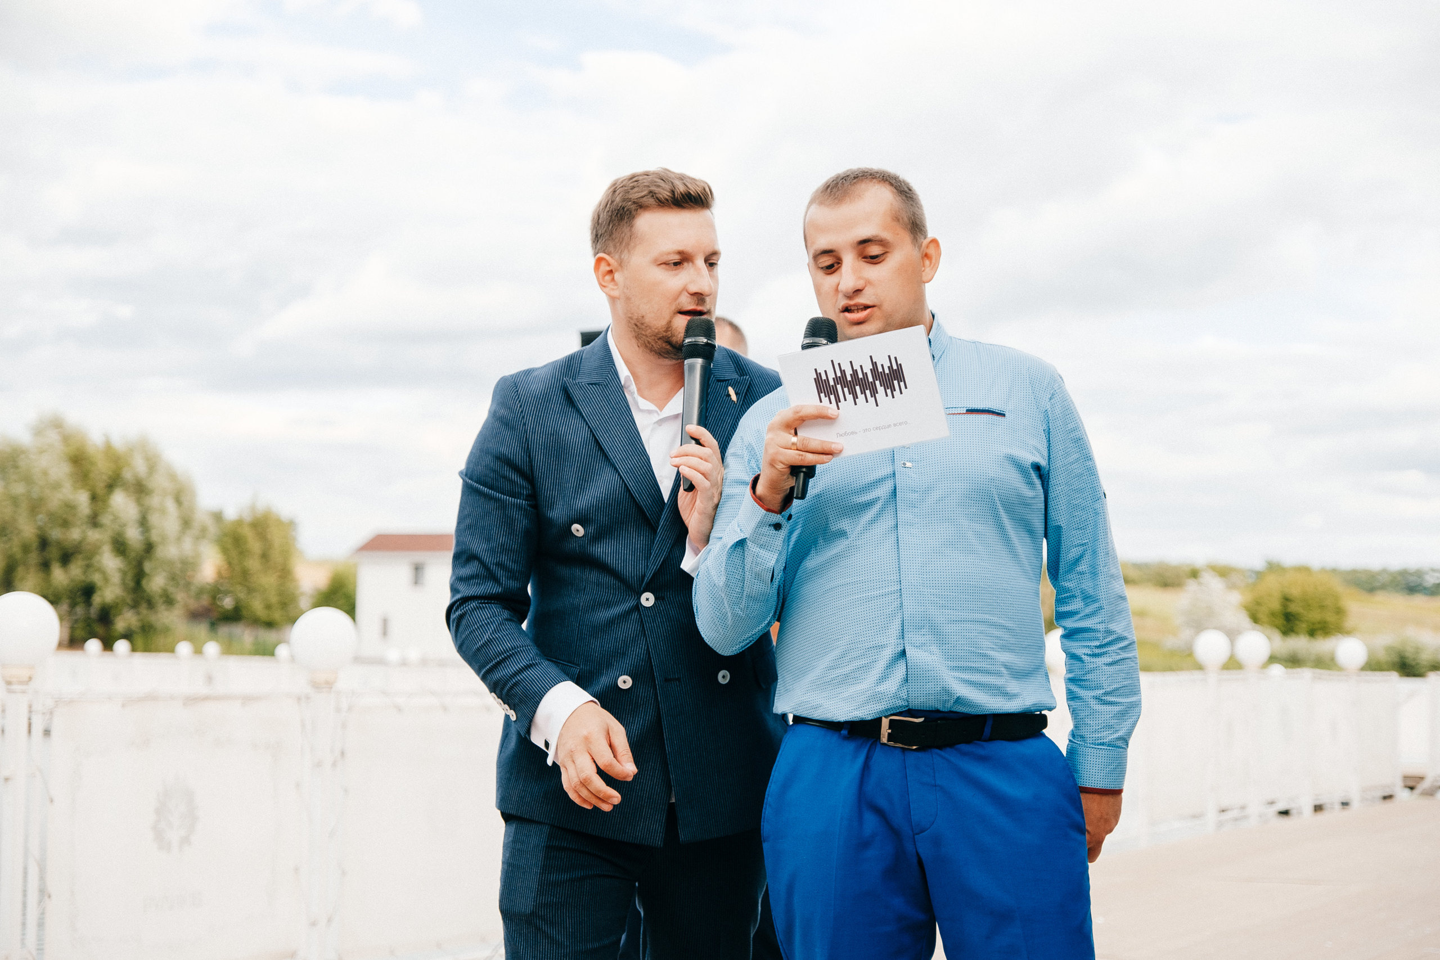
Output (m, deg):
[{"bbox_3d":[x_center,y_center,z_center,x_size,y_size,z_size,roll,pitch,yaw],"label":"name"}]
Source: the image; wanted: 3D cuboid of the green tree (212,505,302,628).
[{"bbox_3d":[-22.990,4.326,145.000,4.600,6.200,4.600,1,-4,-9],"label":"green tree"}]

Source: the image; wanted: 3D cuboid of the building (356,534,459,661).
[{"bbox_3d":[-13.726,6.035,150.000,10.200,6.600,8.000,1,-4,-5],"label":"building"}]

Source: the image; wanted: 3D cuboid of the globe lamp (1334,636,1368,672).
[{"bbox_3d":[5.123,1.417,23.700,0.270,0.280,0.270,0,-4,12],"label":"globe lamp"}]

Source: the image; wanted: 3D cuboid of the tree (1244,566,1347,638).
[{"bbox_3d":[30.547,6.505,155.000,5.400,4.000,5.200,0,-4,11],"label":"tree"}]

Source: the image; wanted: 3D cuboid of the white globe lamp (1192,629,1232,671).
[{"bbox_3d":[3.203,1.102,19.000,0.250,0.265,0.250,1,-4,0],"label":"white globe lamp"}]

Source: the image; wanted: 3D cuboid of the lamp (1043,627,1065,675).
[{"bbox_3d":[2.085,1.040,17.800,0.270,0.285,0.270,0,-4,7],"label":"lamp"}]

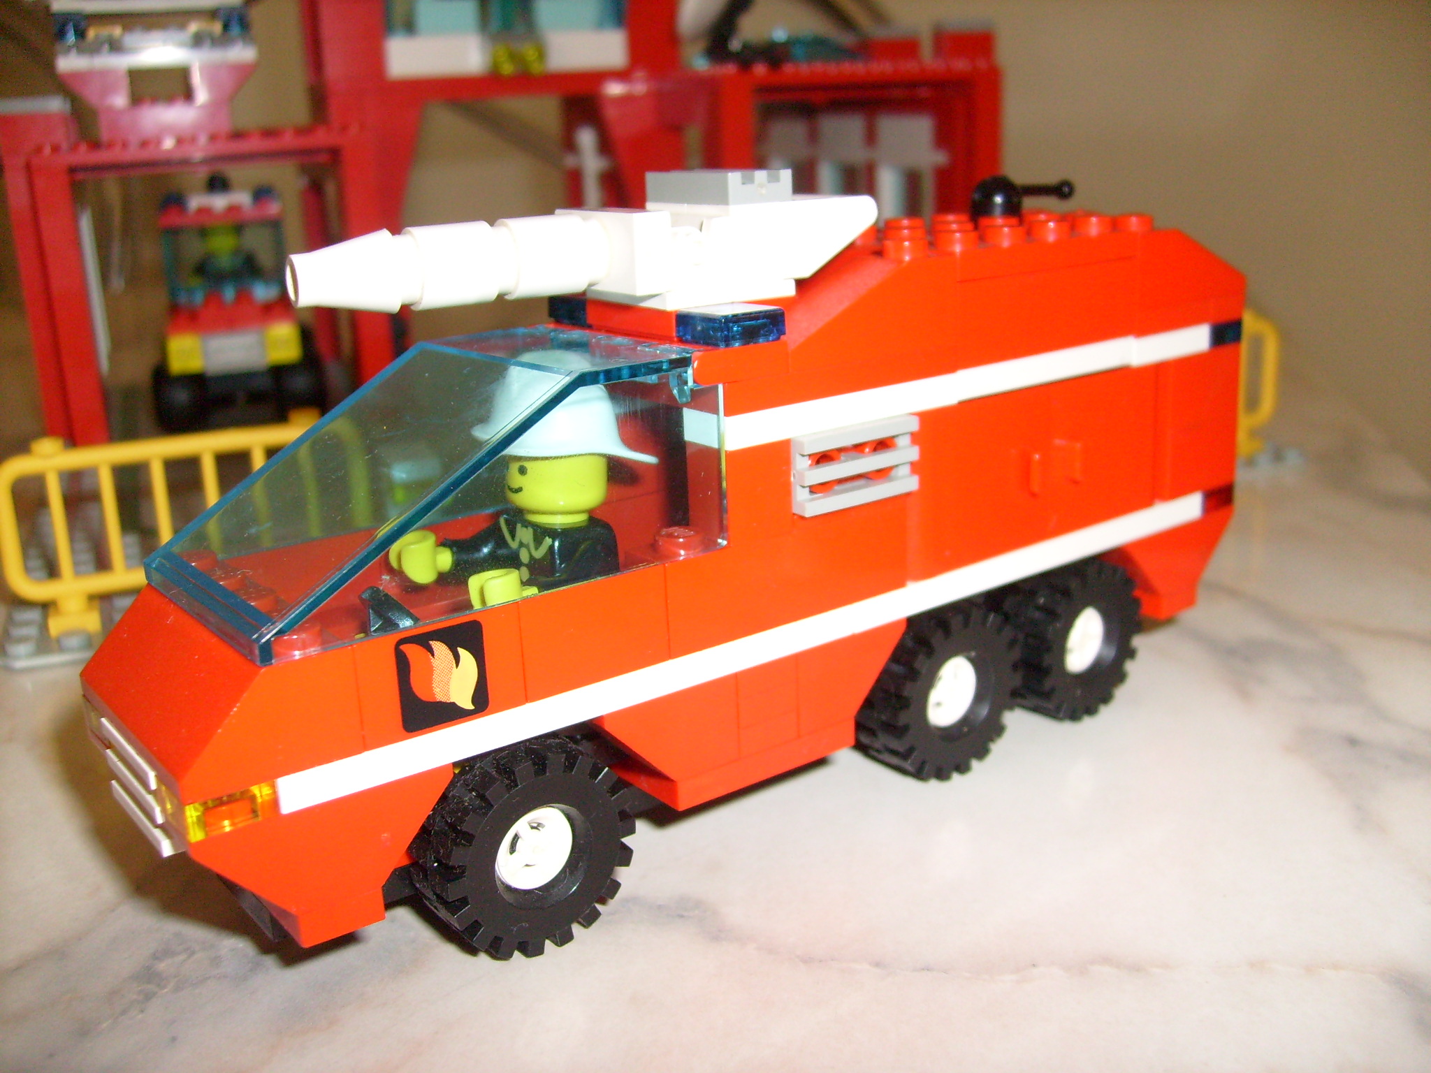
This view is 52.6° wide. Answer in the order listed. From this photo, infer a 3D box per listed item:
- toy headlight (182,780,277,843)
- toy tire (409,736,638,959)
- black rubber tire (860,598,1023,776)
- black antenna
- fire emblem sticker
[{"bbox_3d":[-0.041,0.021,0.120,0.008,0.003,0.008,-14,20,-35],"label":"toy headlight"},{"bbox_3d":[-0.018,0.029,0.139,0.021,0.021,0.009,-14,20,-35],"label":"toy tire"},{"bbox_3d":[0.026,0.018,0.171,0.021,0.021,0.009,-14,20,-35],"label":"black rubber tire"},{"bbox_3d":[0.040,-0.043,0.187,0.016,0.007,0.007,-11,18,-26],"label":"black antenna"},{"bbox_3d":[-0.023,0.012,0.124,0.008,0.008,0.001,-14,20,-36],"label":"fire emblem sticker"}]

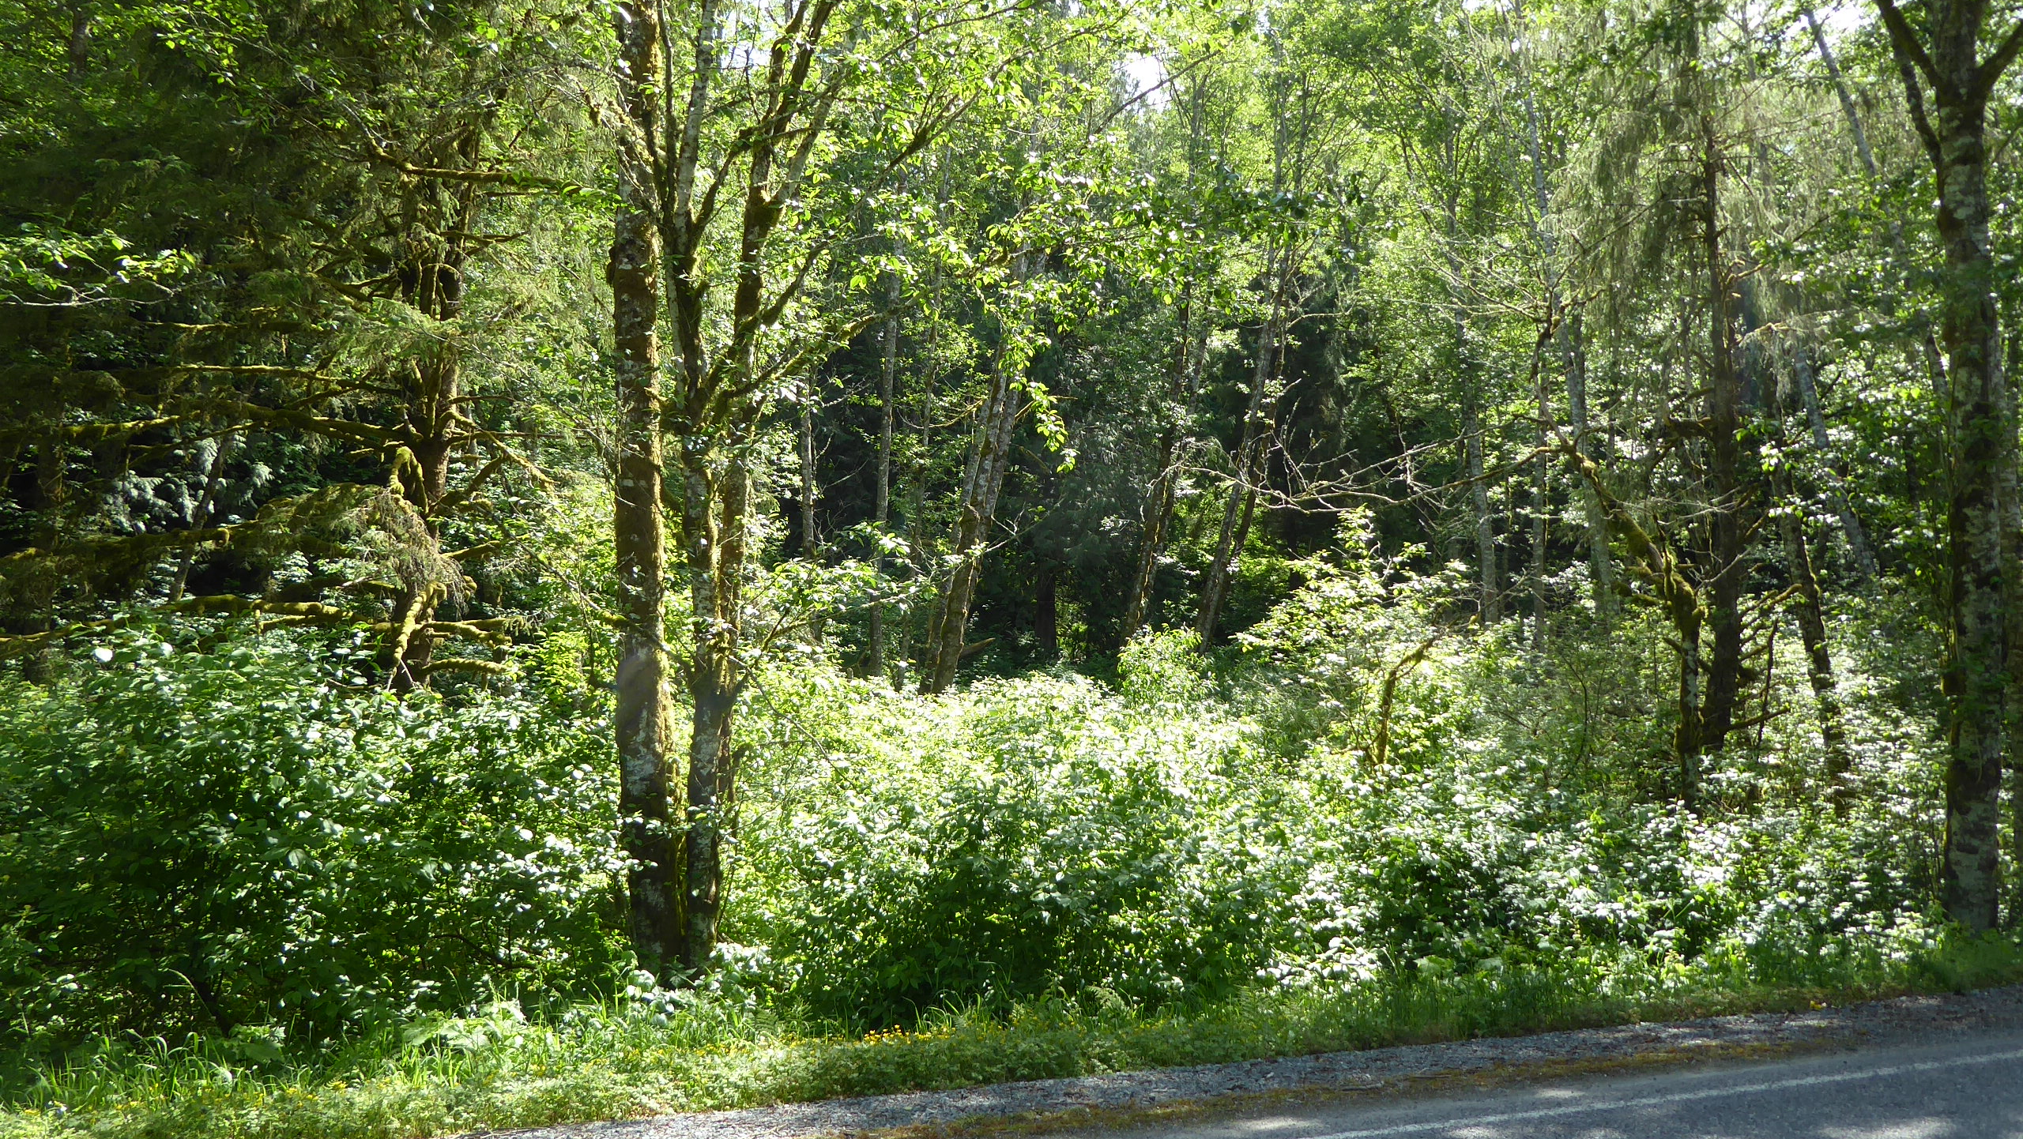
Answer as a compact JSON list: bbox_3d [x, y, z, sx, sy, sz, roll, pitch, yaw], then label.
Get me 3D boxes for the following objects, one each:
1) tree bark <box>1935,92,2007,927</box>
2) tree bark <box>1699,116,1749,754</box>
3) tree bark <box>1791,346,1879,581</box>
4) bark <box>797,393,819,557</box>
[{"bbox_3d":[7.017,-0.533,10.714,0.417,6.201,0.417,-1,-7,33],"label":"tree bark"},{"bbox_3d":[7.082,-1.437,14.731,0.271,6.540,0.271,-1,-7,26],"label":"tree bark"},{"bbox_3d":[10.296,-1.345,18.240,0.217,3.082,0.217,-17,-7,29],"label":"tree bark"},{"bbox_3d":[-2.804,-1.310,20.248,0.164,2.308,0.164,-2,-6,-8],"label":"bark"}]

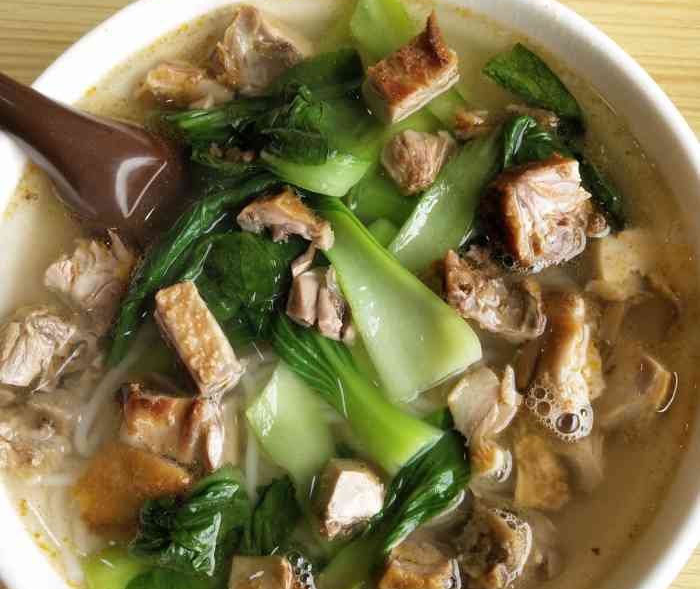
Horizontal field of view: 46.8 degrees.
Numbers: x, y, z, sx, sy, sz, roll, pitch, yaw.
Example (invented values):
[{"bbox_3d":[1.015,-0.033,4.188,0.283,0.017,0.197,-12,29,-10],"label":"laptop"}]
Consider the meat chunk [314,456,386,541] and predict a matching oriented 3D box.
[{"bbox_3d":[0.000,0.054,0.213,0.017,0.018,0.021,12,73,5],"label":"meat chunk"}]

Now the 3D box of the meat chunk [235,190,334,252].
[{"bbox_3d":[-0.017,-0.021,0.224,0.027,0.012,0.013,12,77,5],"label":"meat chunk"}]

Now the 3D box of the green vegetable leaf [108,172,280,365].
[{"bbox_3d":[-0.043,-0.008,0.238,0.039,0.020,0.064,33,79,9],"label":"green vegetable leaf"}]

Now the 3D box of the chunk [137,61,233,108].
[{"bbox_3d":[-0.051,-0.064,0.251,0.027,0.018,0.015,16,76,7],"label":"chunk"}]

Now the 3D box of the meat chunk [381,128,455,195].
[{"bbox_3d":[0.020,-0.042,0.238,0.021,0.018,0.018,-33,76,-7],"label":"meat chunk"}]

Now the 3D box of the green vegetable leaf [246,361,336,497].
[{"bbox_3d":[-0.016,0.036,0.218,0.017,0.012,0.031,-23,76,-3],"label":"green vegetable leaf"}]

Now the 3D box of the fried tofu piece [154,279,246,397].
[{"bbox_3d":[-0.040,0.012,0.218,0.011,0.013,0.030,-27,77,-4],"label":"fried tofu piece"}]

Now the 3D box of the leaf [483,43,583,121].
[{"bbox_3d":[0.058,-0.065,0.247,0.032,0.010,0.014,35,79,11],"label":"leaf"}]

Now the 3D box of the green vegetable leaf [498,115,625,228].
[{"bbox_3d":[0.064,-0.036,0.243,0.021,0.016,0.040,-43,79,-9],"label":"green vegetable leaf"}]

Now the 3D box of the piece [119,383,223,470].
[{"bbox_3d":[-0.046,0.035,0.214,0.024,0.016,0.019,6,76,4],"label":"piece"}]

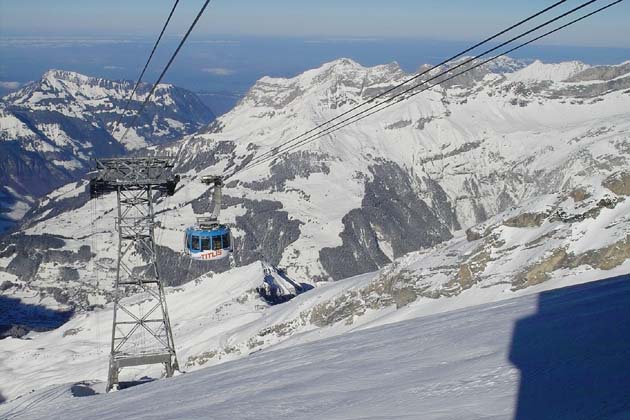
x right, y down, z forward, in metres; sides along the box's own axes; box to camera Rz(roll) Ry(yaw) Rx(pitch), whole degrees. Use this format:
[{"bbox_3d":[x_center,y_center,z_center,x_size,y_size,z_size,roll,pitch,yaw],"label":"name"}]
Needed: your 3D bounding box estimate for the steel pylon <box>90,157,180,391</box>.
[{"bbox_3d":[-25.241,9.128,121.107,12.559,33.388,9.000,-3,1,-16],"label":"steel pylon"}]

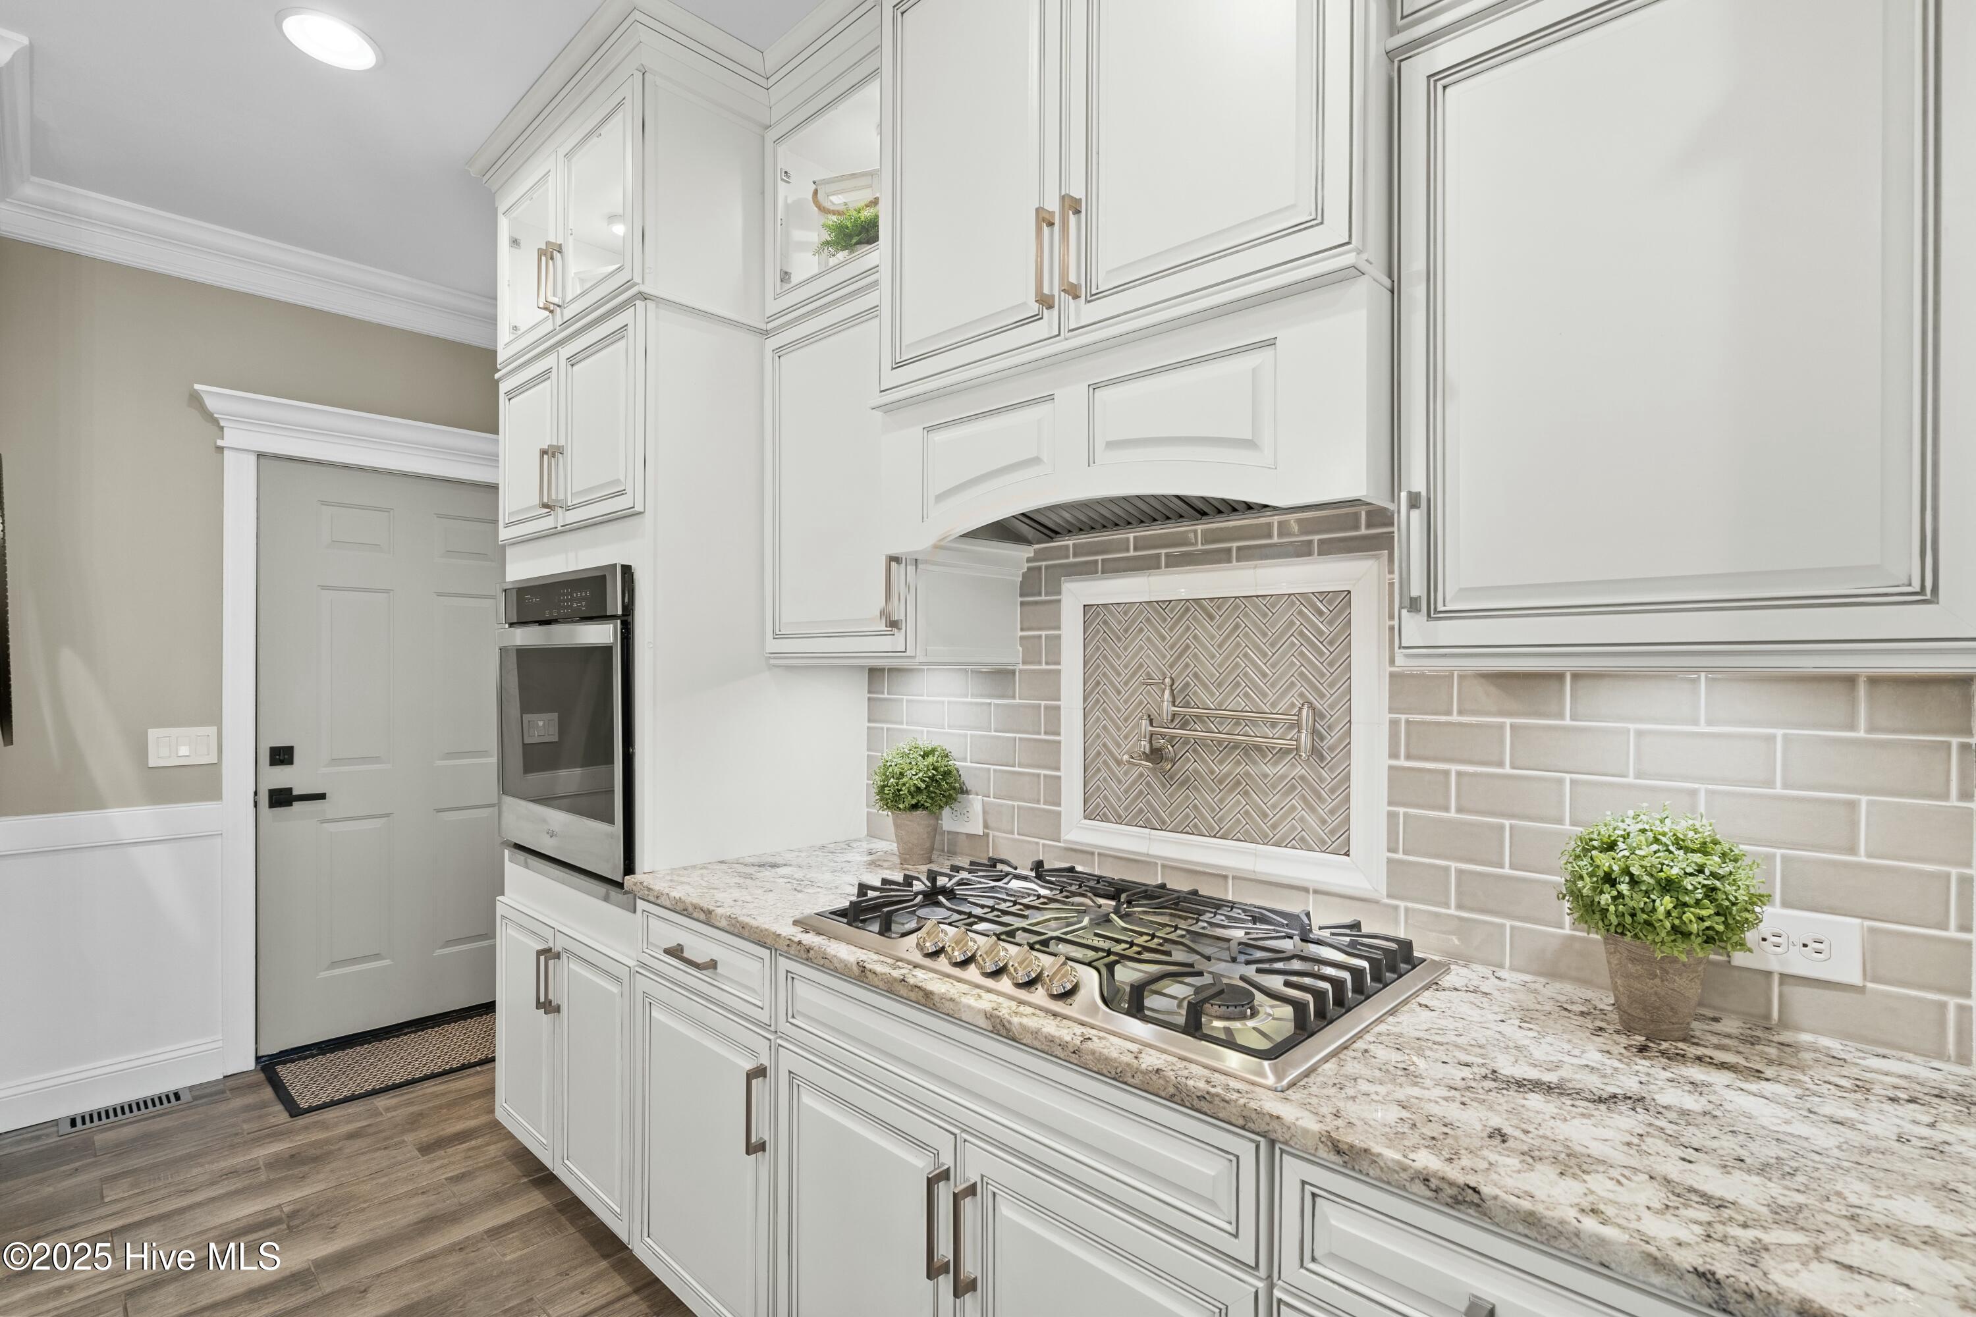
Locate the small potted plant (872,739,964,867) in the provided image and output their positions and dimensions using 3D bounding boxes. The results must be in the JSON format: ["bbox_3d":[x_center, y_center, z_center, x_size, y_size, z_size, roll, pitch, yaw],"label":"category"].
[{"bbox_3d":[-0.167,0.338,2.047,0.208,0.279,0.208,0,0,0],"label":"small potted plant"}]

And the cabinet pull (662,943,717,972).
[{"bbox_3d":[-0.580,0.581,1.711,0.145,0.012,0.034,0,0,43],"label":"cabinet pull"}]

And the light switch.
[{"bbox_3d":[-2.615,0.289,2.857,0.013,0.119,0.165,0,0,43],"label":"light switch"}]

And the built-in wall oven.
[{"bbox_3d":[-0.888,0.154,2.385,0.760,0.717,0.615,0,0,43],"label":"built-in wall oven"}]

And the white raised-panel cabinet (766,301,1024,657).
[{"bbox_3d":[-0.238,-0.388,2.078,0.535,0.800,0.317,0,0,43],"label":"white raised-panel cabinet"}]

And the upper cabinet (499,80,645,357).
[{"bbox_3d":[-0.869,-1.049,2.425,0.860,0.485,0.605,0,0,43],"label":"upper cabinet"}]

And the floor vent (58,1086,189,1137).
[{"bbox_3d":[-2.646,1.387,2.700,0.142,0.010,0.288,0,0,43],"label":"floor vent"}]

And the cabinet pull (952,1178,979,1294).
[{"bbox_3d":[-0.031,0.797,1.203,0.013,0.147,0.034,0,0,43],"label":"cabinet pull"}]

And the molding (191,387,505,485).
[{"bbox_3d":[-2.168,-0.782,3.282,0.097,0.185,1.203,0,0,43],"label":"molding"}]

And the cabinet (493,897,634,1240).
[{"bbox_3d":[-0.873,0.983,2.413,0.840,0.620,0.605,0,0,43],"label":"cabinet"}]

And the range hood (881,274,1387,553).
[{"bbox_3d":[0.269,-0.336,1.541,0.918,0.277,0.417,0,0,43],"label":"range hood"}]

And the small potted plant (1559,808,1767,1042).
[{"bbox_3d":[0.860,0.335,1.119,0.210,0.277,0.210,0,0,43],"label":"small potted plant"}]

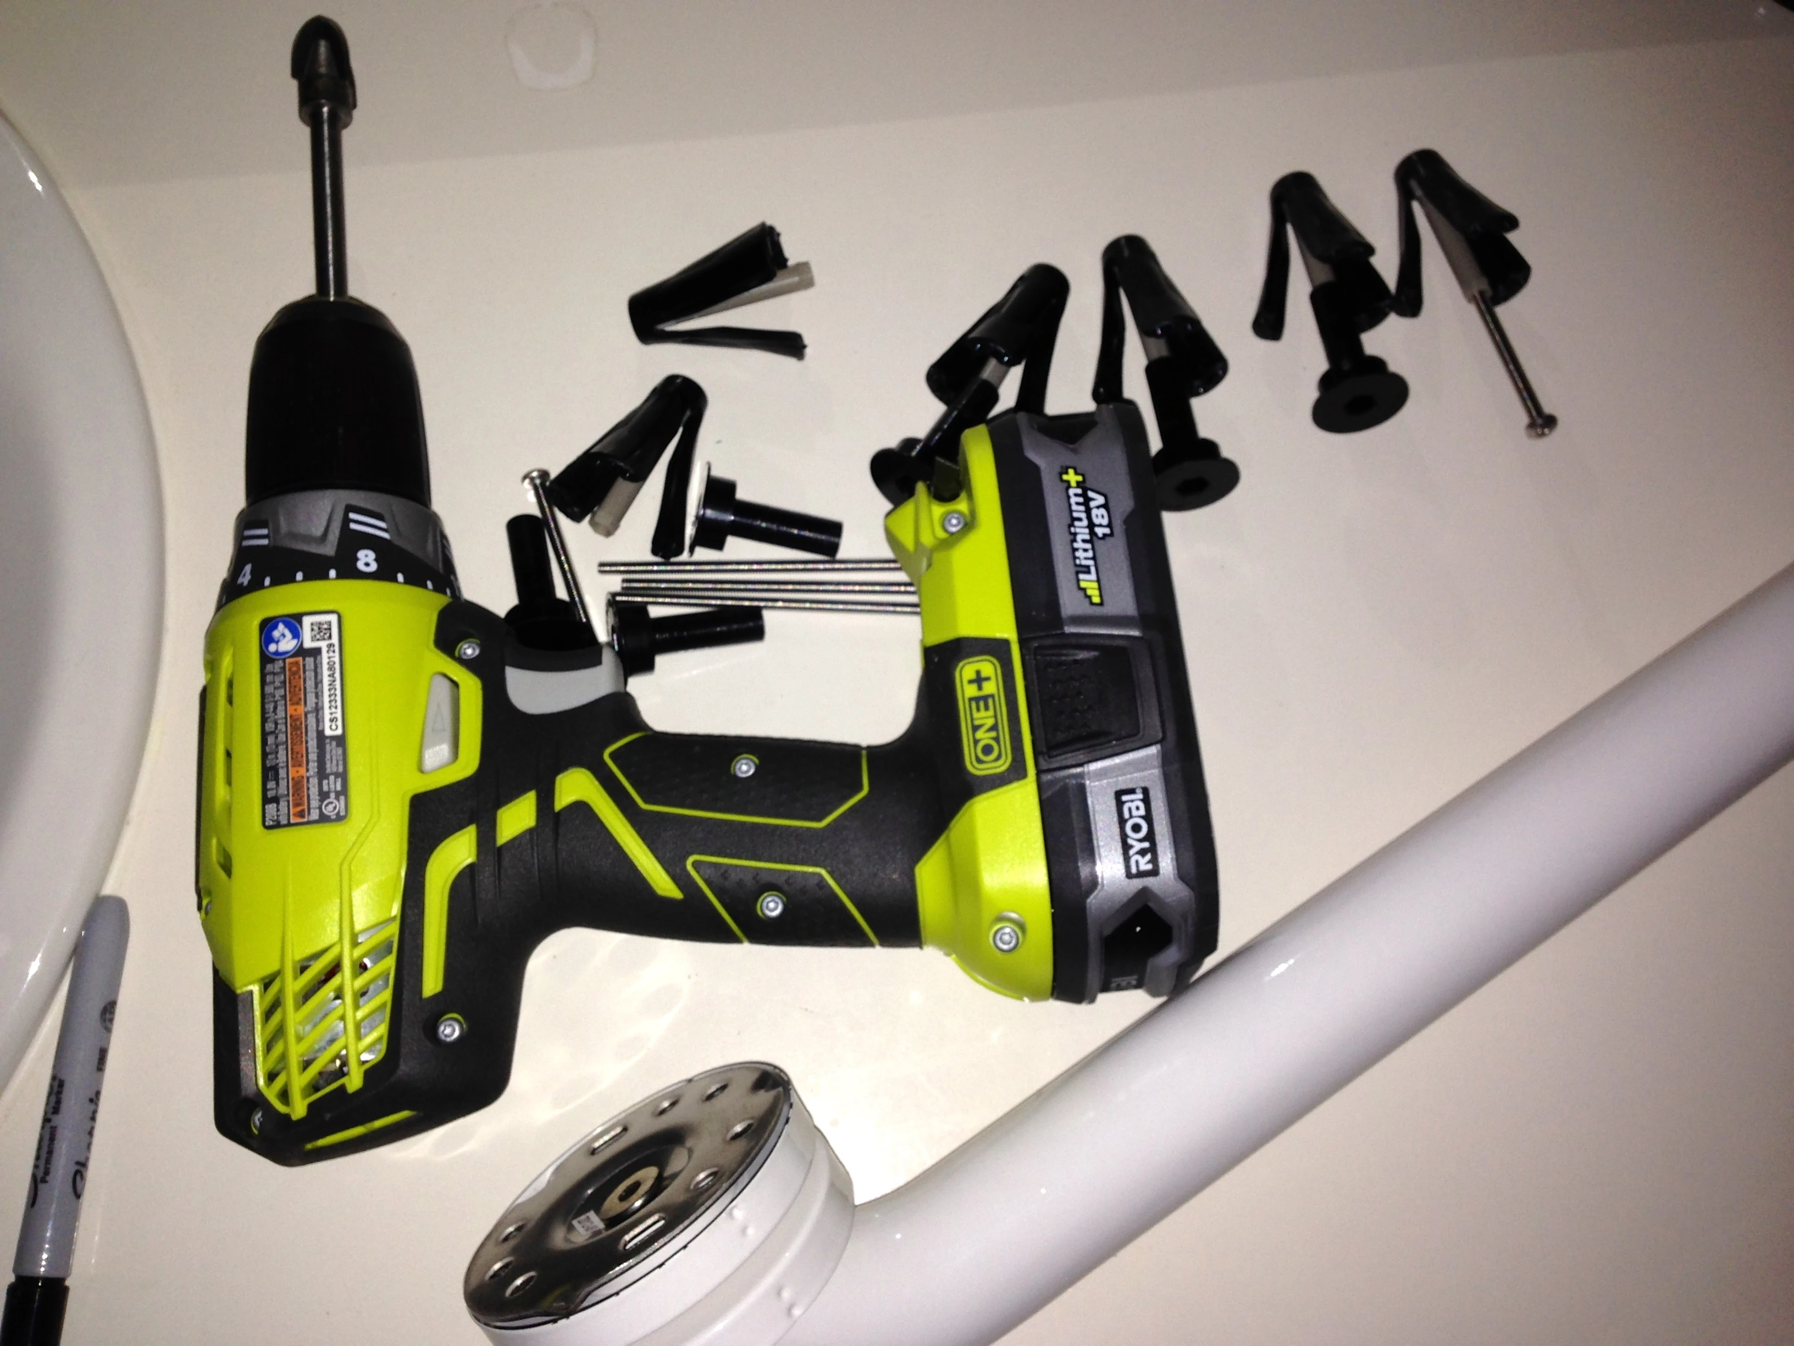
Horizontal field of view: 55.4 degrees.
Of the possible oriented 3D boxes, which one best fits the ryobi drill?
[{"bbox_3d":[-0.049,-0.039,0.379,0.208,0.078,0.266,-5,74,-3],"label":"ryobi drill"}]

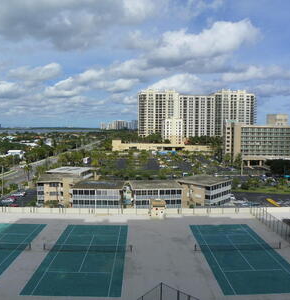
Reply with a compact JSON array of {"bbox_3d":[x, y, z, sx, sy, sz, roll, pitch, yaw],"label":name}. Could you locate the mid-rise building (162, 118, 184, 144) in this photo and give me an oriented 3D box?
[{"bbox_3d":[29.092,-15.201,312.721,20.000,34.300,20.000,0,4,0],"label":"mid-rise building"}]

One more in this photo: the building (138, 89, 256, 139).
[{"bbox_3d":[57.704,-33.781,344.418,128.000,67.000,36.000,0,4,0],"label":"building"}]

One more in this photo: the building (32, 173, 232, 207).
[{"bbox_3d":[-3.080,13.393,92.749,62.000,9.500,24.000,0,4,0],"label":"building"}]

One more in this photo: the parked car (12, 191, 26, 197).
[{"bbox_3d":[-45.996,15.844,109.597,4.800,1.600,1.850,0,4,-8],"label":"parked car"}]

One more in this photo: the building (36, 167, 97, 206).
[{"bbox_3d":[-26.073,12.143,107.708,17.000,9.500,34.000,0,4,-4],"label":"building"}]

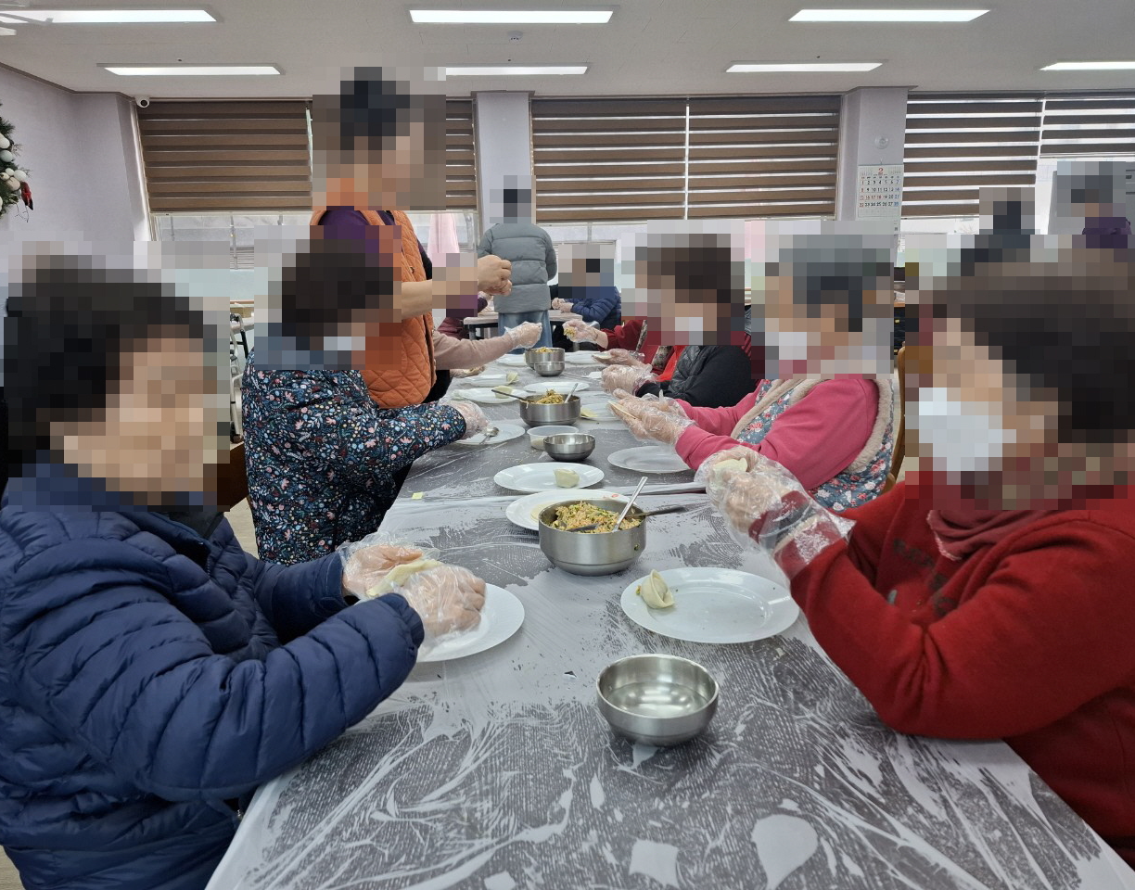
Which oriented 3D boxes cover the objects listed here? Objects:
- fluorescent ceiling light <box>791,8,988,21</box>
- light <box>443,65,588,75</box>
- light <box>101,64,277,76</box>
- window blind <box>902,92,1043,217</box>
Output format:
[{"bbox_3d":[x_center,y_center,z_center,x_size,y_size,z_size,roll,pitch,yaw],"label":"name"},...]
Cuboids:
[{"bbox_3d":[2.053,-2.738,5.026,1.250,0.060,0.280,-2,14,-4],"label":"fluorescent ceiling light"},{"bbox_3d":[-0.457,-2.925,6.123,1.210,0.035,0.235,-3,14,-5],"label":"light"},{"bbox_3d":[-2.881,-2.897,6.100,1.250,0.060,0.280,-2,14,-4],"label":"light"},{"bbox_3d":[3.860,-2.752,7.519,1.347,1.134,0.070,-3,14,-5],"label":"window blind"}]

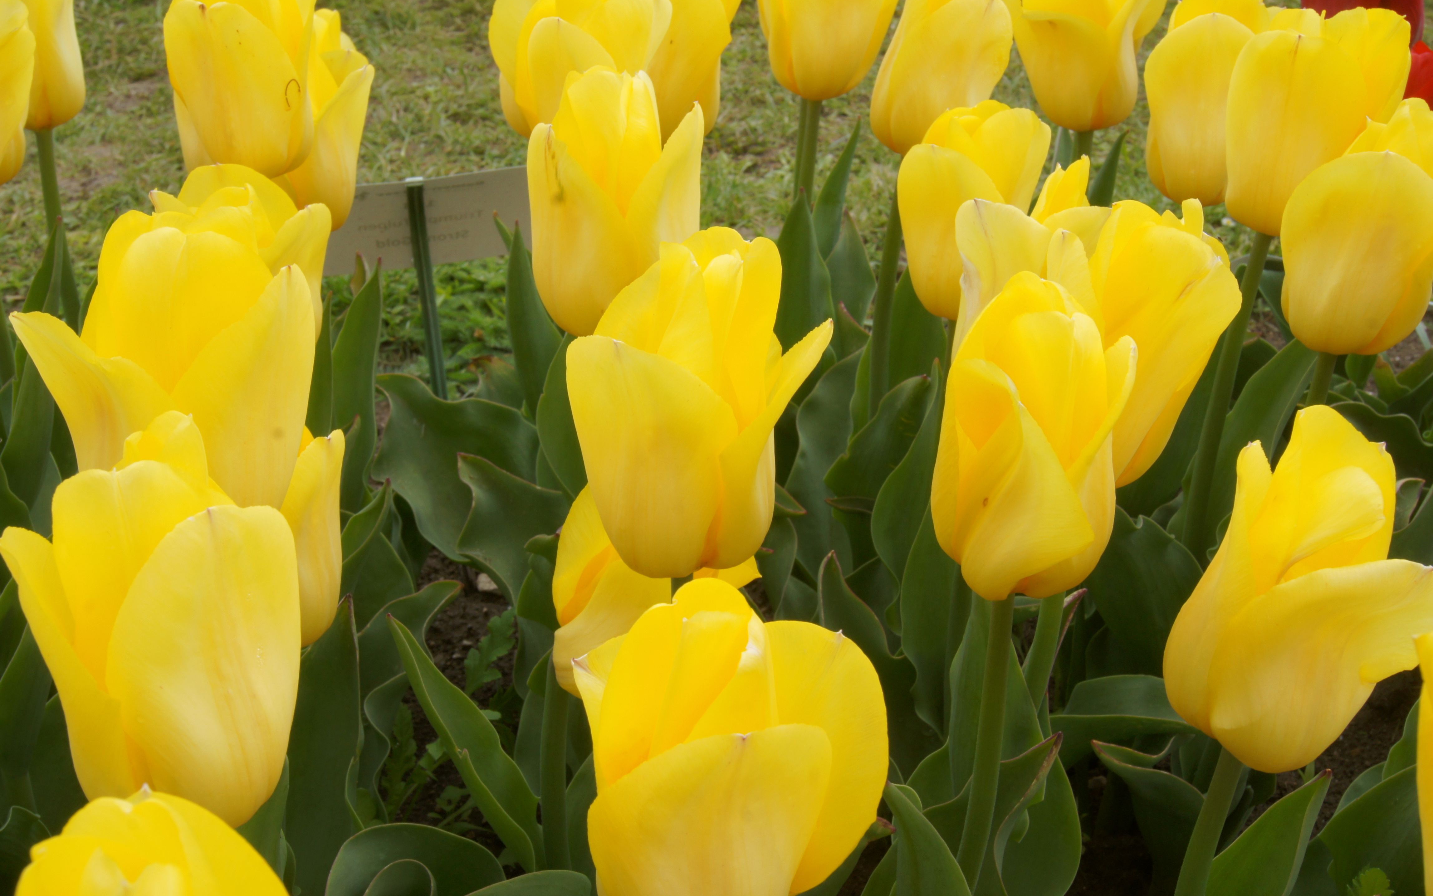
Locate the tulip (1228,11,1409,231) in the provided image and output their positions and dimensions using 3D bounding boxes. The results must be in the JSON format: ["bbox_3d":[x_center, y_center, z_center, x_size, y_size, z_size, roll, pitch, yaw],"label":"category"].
[{"bbox_3d":[0.215,-0.117,0.597,0.065,0.083,0.058,5,31,0],"label":"tulip"}]

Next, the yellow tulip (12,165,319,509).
[{"bbox_3d":[-0.139,-0.026,0.422,0.076,0.090,0.062,9,31,0],"label":"yellow tulip"}]

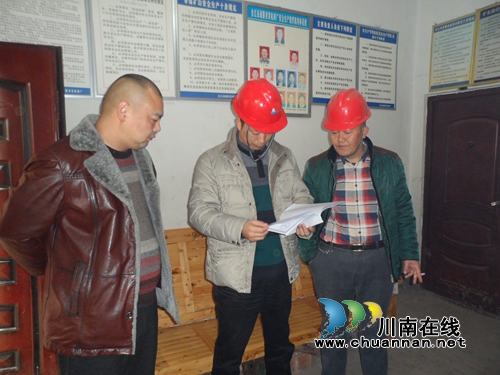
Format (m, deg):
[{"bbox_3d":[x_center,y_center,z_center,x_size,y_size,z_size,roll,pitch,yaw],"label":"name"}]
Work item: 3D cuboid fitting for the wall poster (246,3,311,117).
[{"bbox_3d":[0.271,-1.110,3.335,0.665,0.930,0.025,-3,6,-26],"label":"wall poster"}]

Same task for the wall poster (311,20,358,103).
[{"bbox_3d":[0.822,-1.192,3.594,0.537,0.805,0.025,-3,6,-26],"label":"wall poster"}]

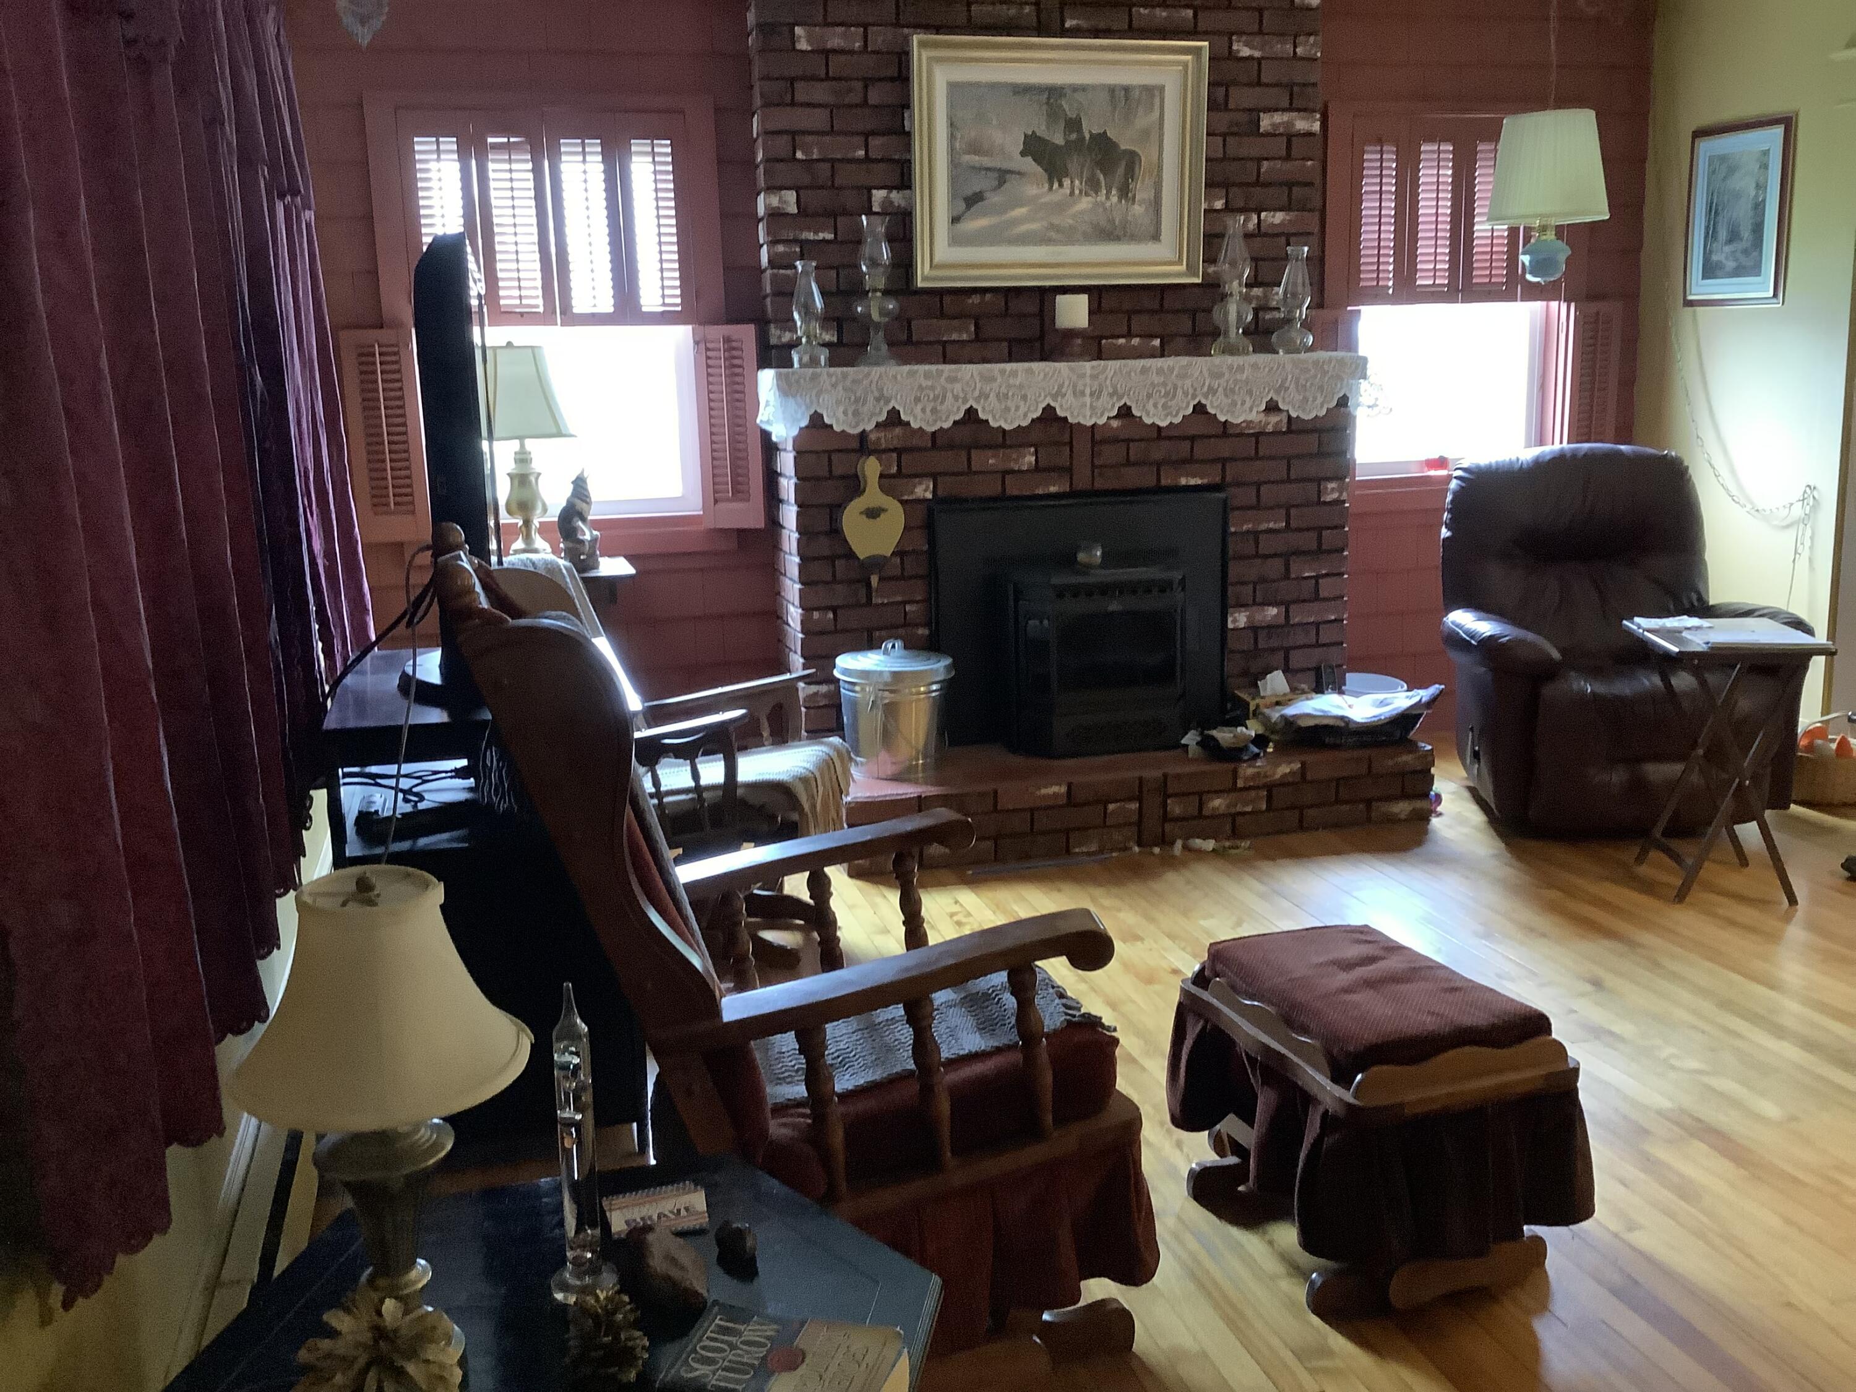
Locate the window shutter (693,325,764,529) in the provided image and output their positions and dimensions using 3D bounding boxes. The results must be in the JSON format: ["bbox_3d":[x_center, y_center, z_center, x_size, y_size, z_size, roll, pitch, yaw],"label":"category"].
[{"bbox_3d":[-0.631,-0.855,5.301,0.205,0.640,0.035,-3,10,-6],"label":"window shutter"}]

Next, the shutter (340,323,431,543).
[{"bbox_3d":[-1.543,-0.742,4.737,0.195,0.597,0.045,-5,12,-15],"label":"shutter"}]

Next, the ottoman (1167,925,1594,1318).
[{"bbox_3d":[0.680,0.644,2.599,0.430,0.424,0.560,-5,12,-18],"label":"ottoman"}]

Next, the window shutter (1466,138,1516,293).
[{"bbox_3d":[1.958,-1.679,5.784,0.200,0.575,0.030,-4,11,-12],"label":"window shutter"}]

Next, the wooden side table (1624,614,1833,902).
[{"bbox_3d":[1.994,0.165,4.181,0.368,0.646,0.445,-1,12,4],"label":"wooden side table"}]

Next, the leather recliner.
[{"bbox_3d":[1.967,-0.186,4.872,0.950,1.050,0.910,-2,12,-1],"label":"leather recliner"}]

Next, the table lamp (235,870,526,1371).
[{"bbox_3d":[-0.437,0.335,1.333,0.232,0.405,0.232,-4,11,-12],"label":"table lamp"}]

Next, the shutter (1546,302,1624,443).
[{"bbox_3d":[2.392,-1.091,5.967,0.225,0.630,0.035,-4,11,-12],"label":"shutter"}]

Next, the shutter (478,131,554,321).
[{"bbox_3d":[-1.170,-1.343,4.732,0.180,0.546,0.030,-5,12,-15],"label":"shutter"}]

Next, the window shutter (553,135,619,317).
[{"bbox_3d":[-0.979,-1.356,4.783,0.175,0.537,0.030,-5,12,-15],"label":"window shutter"}]

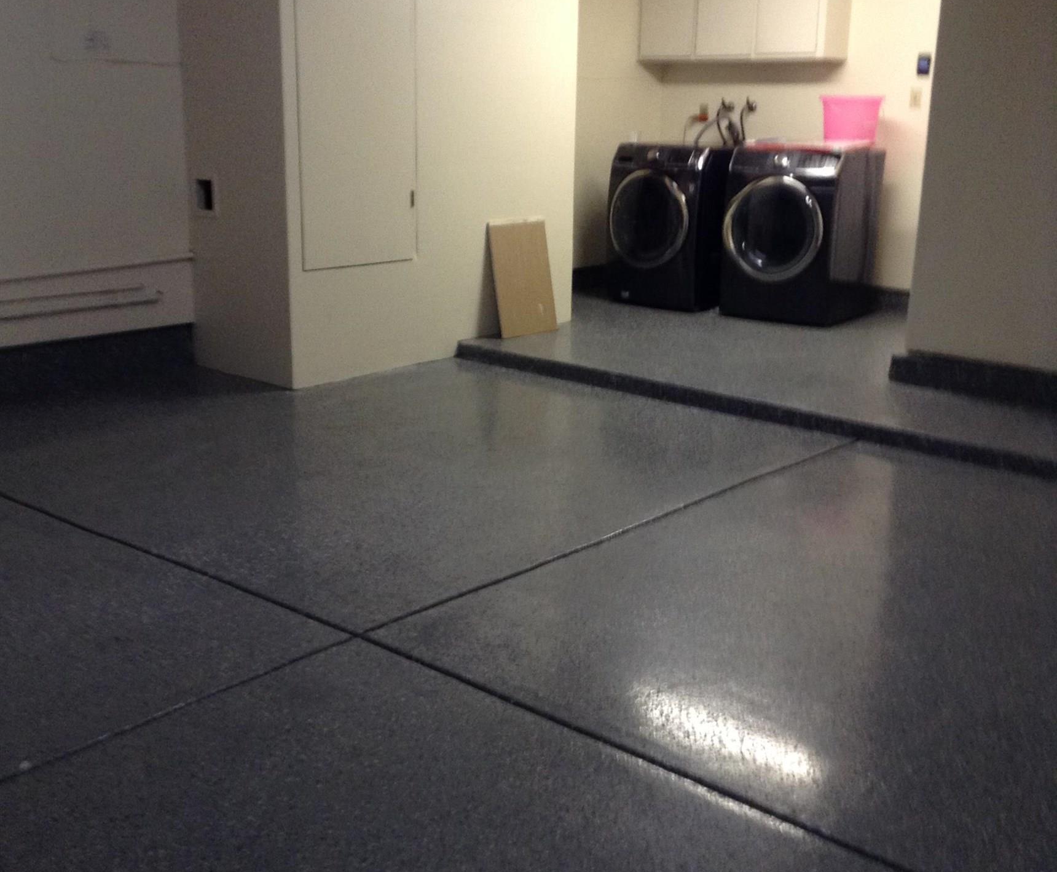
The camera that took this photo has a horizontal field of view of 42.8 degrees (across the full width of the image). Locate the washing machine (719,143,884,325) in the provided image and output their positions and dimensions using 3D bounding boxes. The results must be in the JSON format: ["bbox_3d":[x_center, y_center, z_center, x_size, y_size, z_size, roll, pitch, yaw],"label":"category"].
[{"bbox_3d":[1.661,-1.230,8.155,0.686,0.979,0.750,11,18,34],"label":"washing machine"}]

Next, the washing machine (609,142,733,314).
[{"bbox_3d":[0.984,-1.352,8.566,0.686,0.979,0.750,13,19,38],"label":"washing machine"}]

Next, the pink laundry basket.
[{"bbox_3d":[1.905,-1.876,7.981,0.370,0.273,0.360,14,20,39],"label":"pink laundry basket"}]

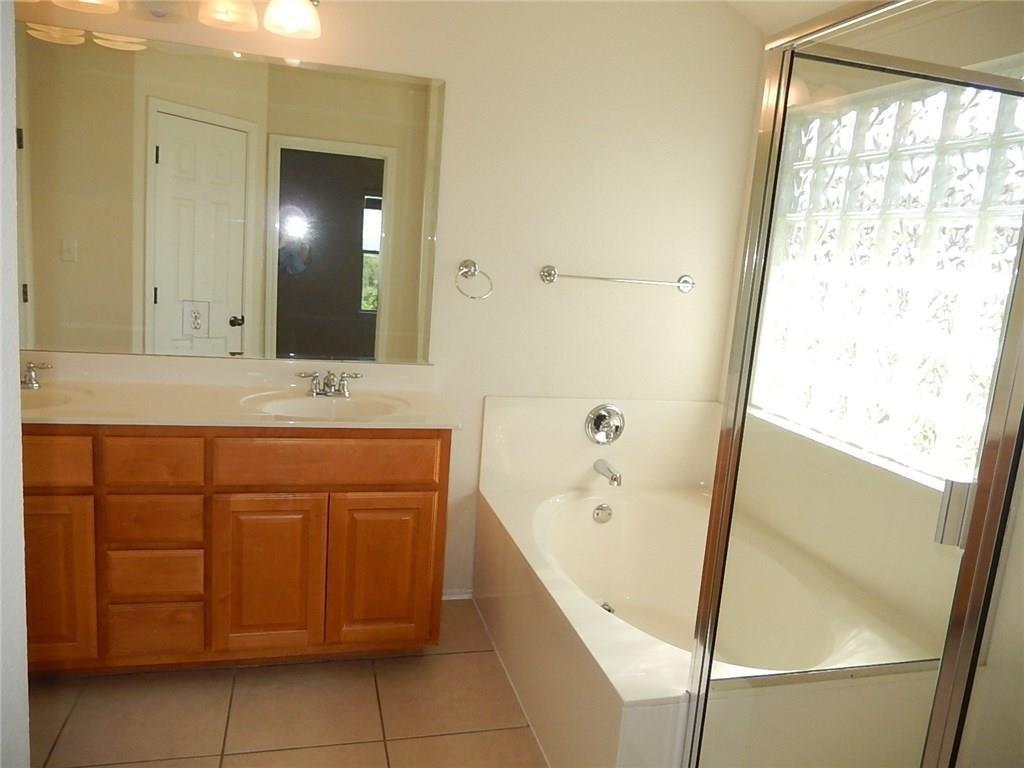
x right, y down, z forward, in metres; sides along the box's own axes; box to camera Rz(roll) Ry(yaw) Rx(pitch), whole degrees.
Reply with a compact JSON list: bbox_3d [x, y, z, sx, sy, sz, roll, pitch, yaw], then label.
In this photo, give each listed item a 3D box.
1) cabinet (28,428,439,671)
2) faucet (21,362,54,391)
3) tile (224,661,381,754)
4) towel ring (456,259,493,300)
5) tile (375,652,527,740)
[{"bbox_3d":[-1.143,0.506,2.502,1.764,0.868,0.543,1,10,-15],"label":"cabinet"},{"bbox_3d":[-1.645,-0.027,2.419,0.228,0.092,0.145,1,10,-15],"label":"faucet"},{"bbox_3d":[-0.652,1.015,2.349,0.457,0.010,0.447,1,10,-15],"label":"tile"},{"bbox_3d":[-0.147,-0.402,2.845,0.140,0.153,0.073,1,10,-15],"label":"towel ring"},{"bbox_3d":[-0.216,1.026,2.464,0.442,0.010,0.453,1,10,-15],"label":"tile"}]

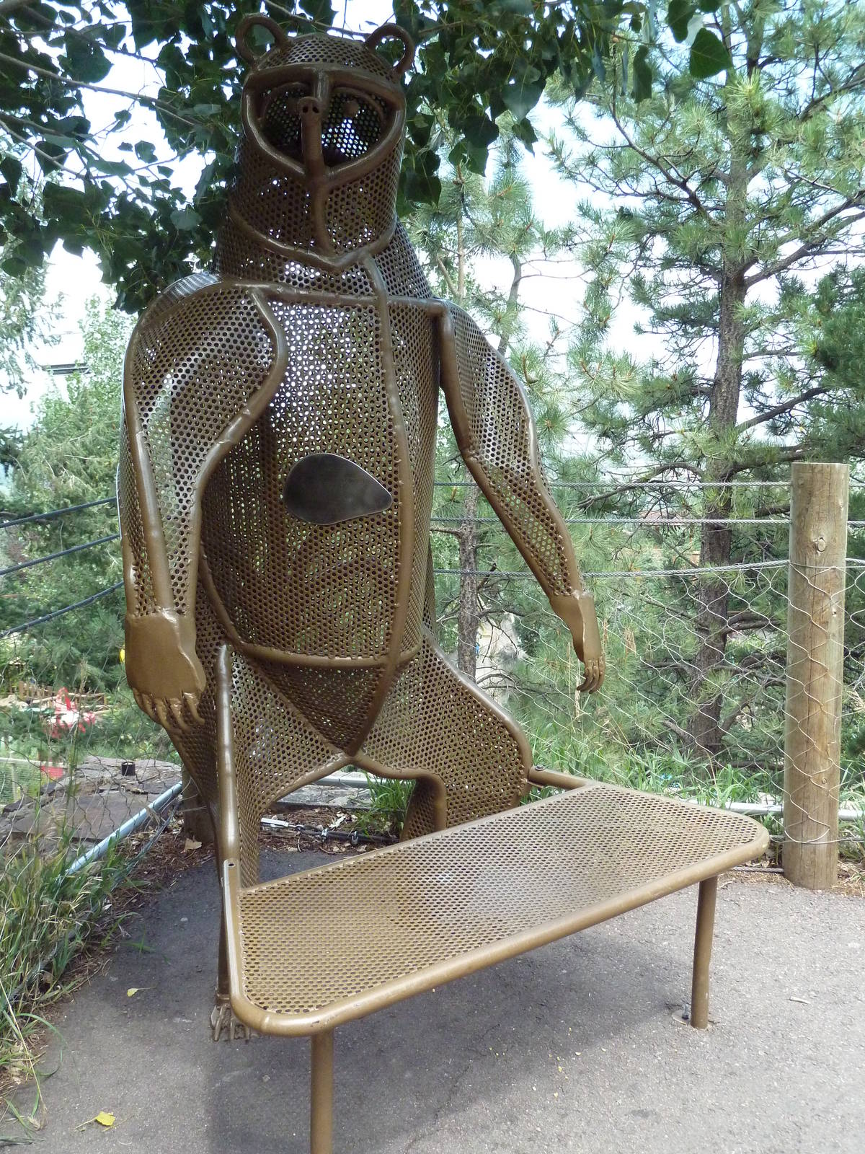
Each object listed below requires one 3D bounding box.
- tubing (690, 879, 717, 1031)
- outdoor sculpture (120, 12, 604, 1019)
[{"bbox_3d":[0.576,0.790,2.472,0.036,0.352,0.036,1,12,0],"label":"tubing"},{"bbox_3d":[-0.221,-0.135,2.644,1.022,2.095,0.783,-8,15,-33],"label":"outdoor sculpture"}]

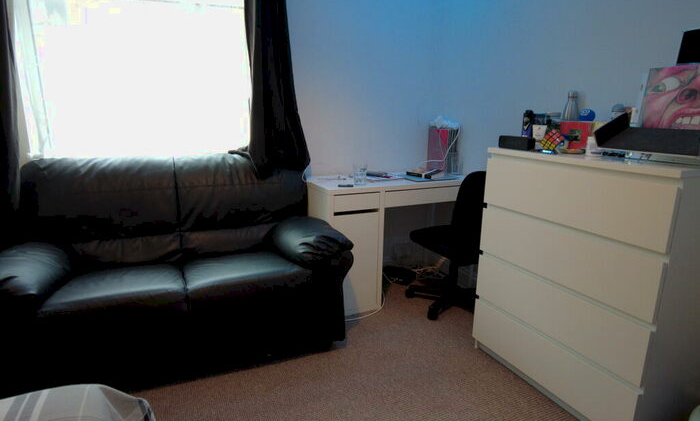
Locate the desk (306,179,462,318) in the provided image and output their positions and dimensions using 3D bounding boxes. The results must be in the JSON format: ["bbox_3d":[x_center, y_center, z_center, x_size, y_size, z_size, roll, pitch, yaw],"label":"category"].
[{"bbox_3d":[0.267,0.163,2.734,1.050,0.750,0.500,-6,14,-24],"label":"desk"}]

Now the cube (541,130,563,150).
[{"bbox_3d":[0.832,-0.288,1.660,0.058,0.058,0.058,-38,68,-11],"label":"cube"}]

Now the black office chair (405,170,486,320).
[{"bbox_3d":[0.667,0.163,2.453,0.550,0.880,0.580,-6,14,-24],"label":"black office chair"}]

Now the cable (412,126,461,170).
[{"bbox_3d":[0.599,-0.420,2.841,0.310,0.300,0.180,-6,14,-24],"label":"cable"}]

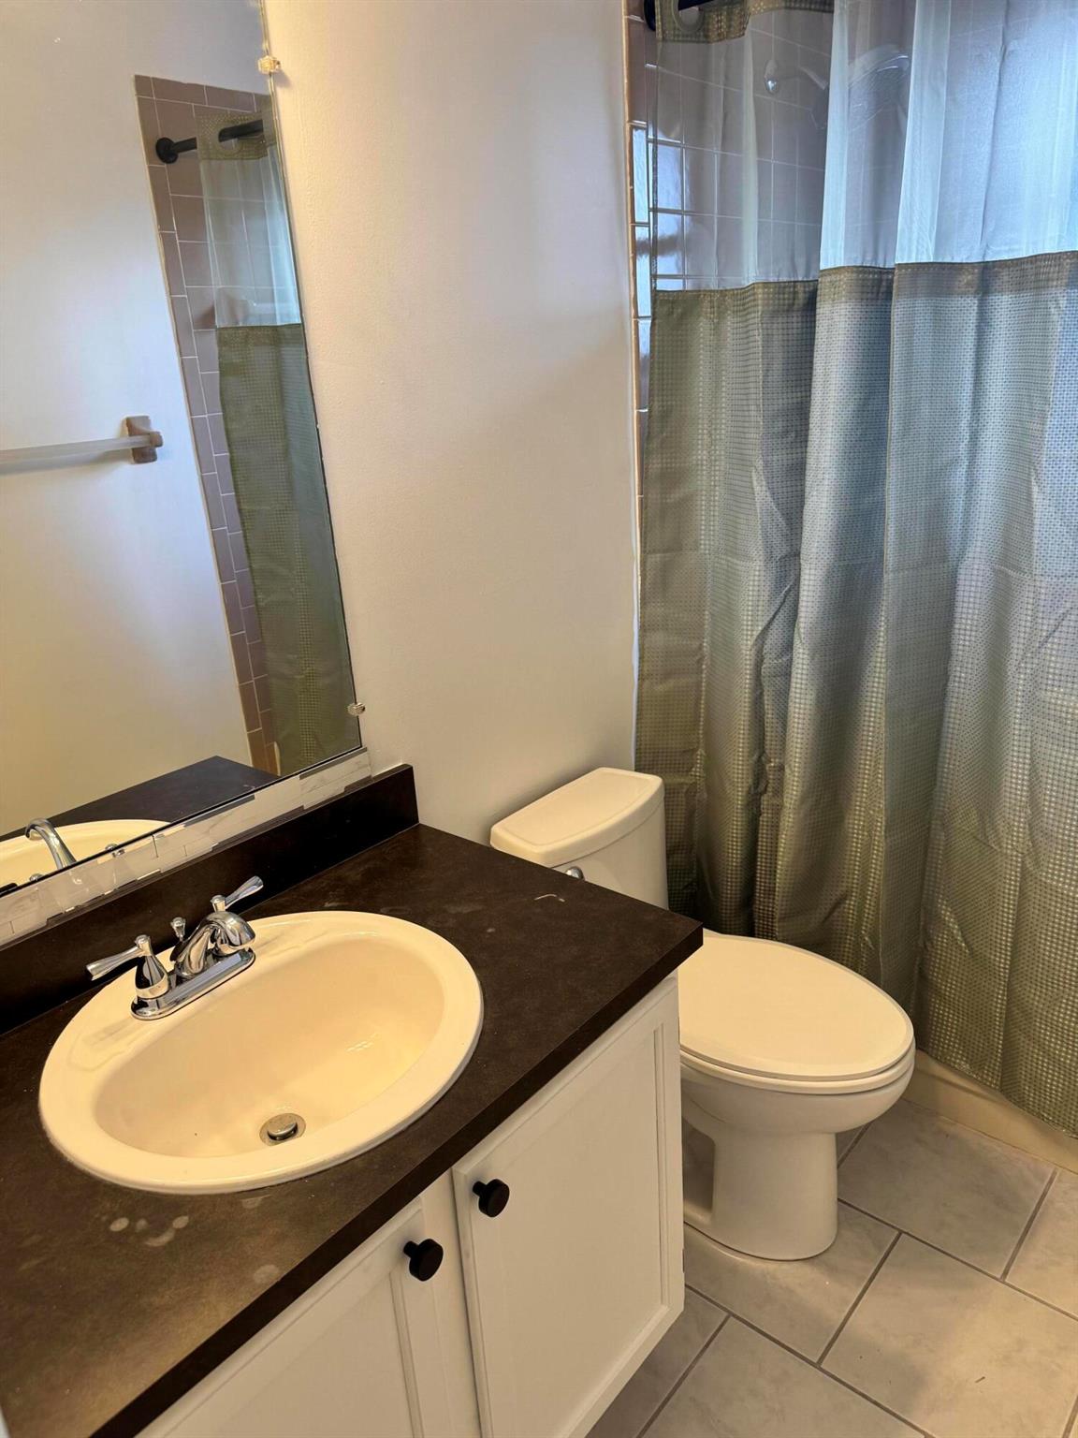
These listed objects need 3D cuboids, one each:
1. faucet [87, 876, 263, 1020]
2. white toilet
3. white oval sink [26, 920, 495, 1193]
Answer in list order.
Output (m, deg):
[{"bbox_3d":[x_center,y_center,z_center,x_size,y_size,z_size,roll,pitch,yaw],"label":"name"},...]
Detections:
[{"bbox_3d":[-0.380,0.262,1.142,0.164,0.130,0.222,13,26,39],"label":"faucet"},{"bbox_3d":[0.299,0.525,1.742,0.682,0.693,0.360,13,26,39],"label":"white toilet"},{"bbox_3d":[-0.298,0.417,1.144,0.475,0.178,0.480,13,26,39],"label":"white oval sink"}]

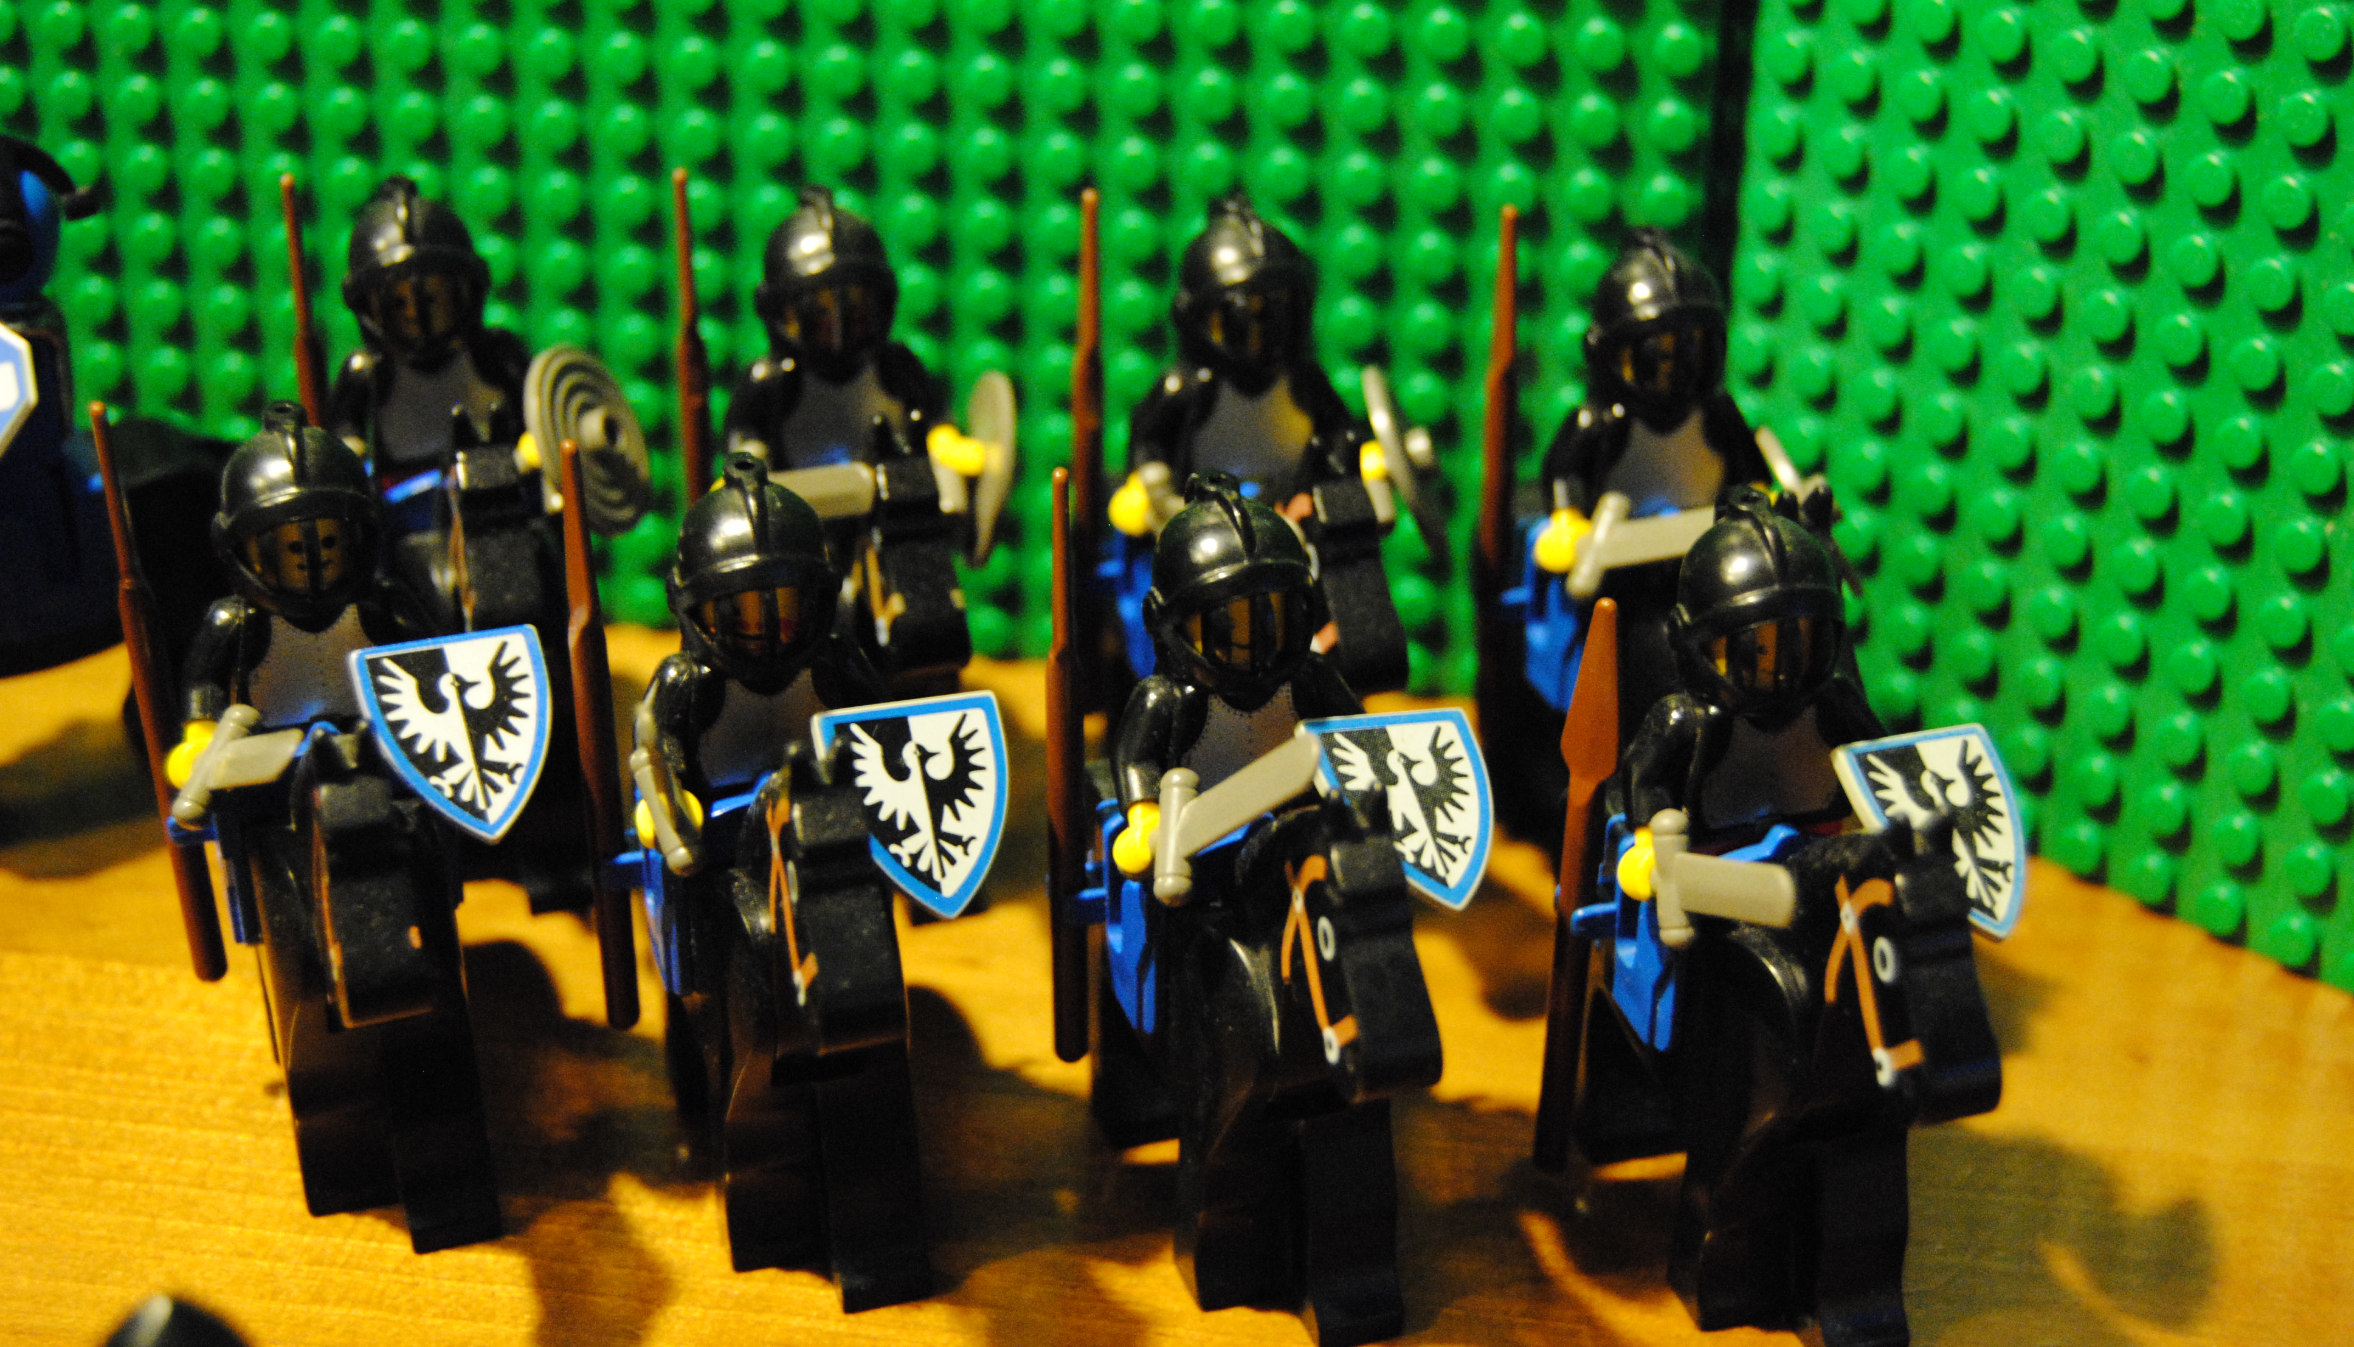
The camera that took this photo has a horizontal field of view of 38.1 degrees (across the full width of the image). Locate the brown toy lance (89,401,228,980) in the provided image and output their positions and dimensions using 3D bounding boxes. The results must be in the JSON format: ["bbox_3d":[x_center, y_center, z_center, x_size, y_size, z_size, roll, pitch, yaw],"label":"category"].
[{"bbox_3d":[-0.091,0.003,0.304,0.003,0.058,0.005,1,30,3],"label":"brown toy lance"}]

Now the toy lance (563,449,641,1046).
[{"bbox_3d":[-0.051,0.006,0.297,0.003,0.058,0.005,5,30,8],"label":"toy lance"}]

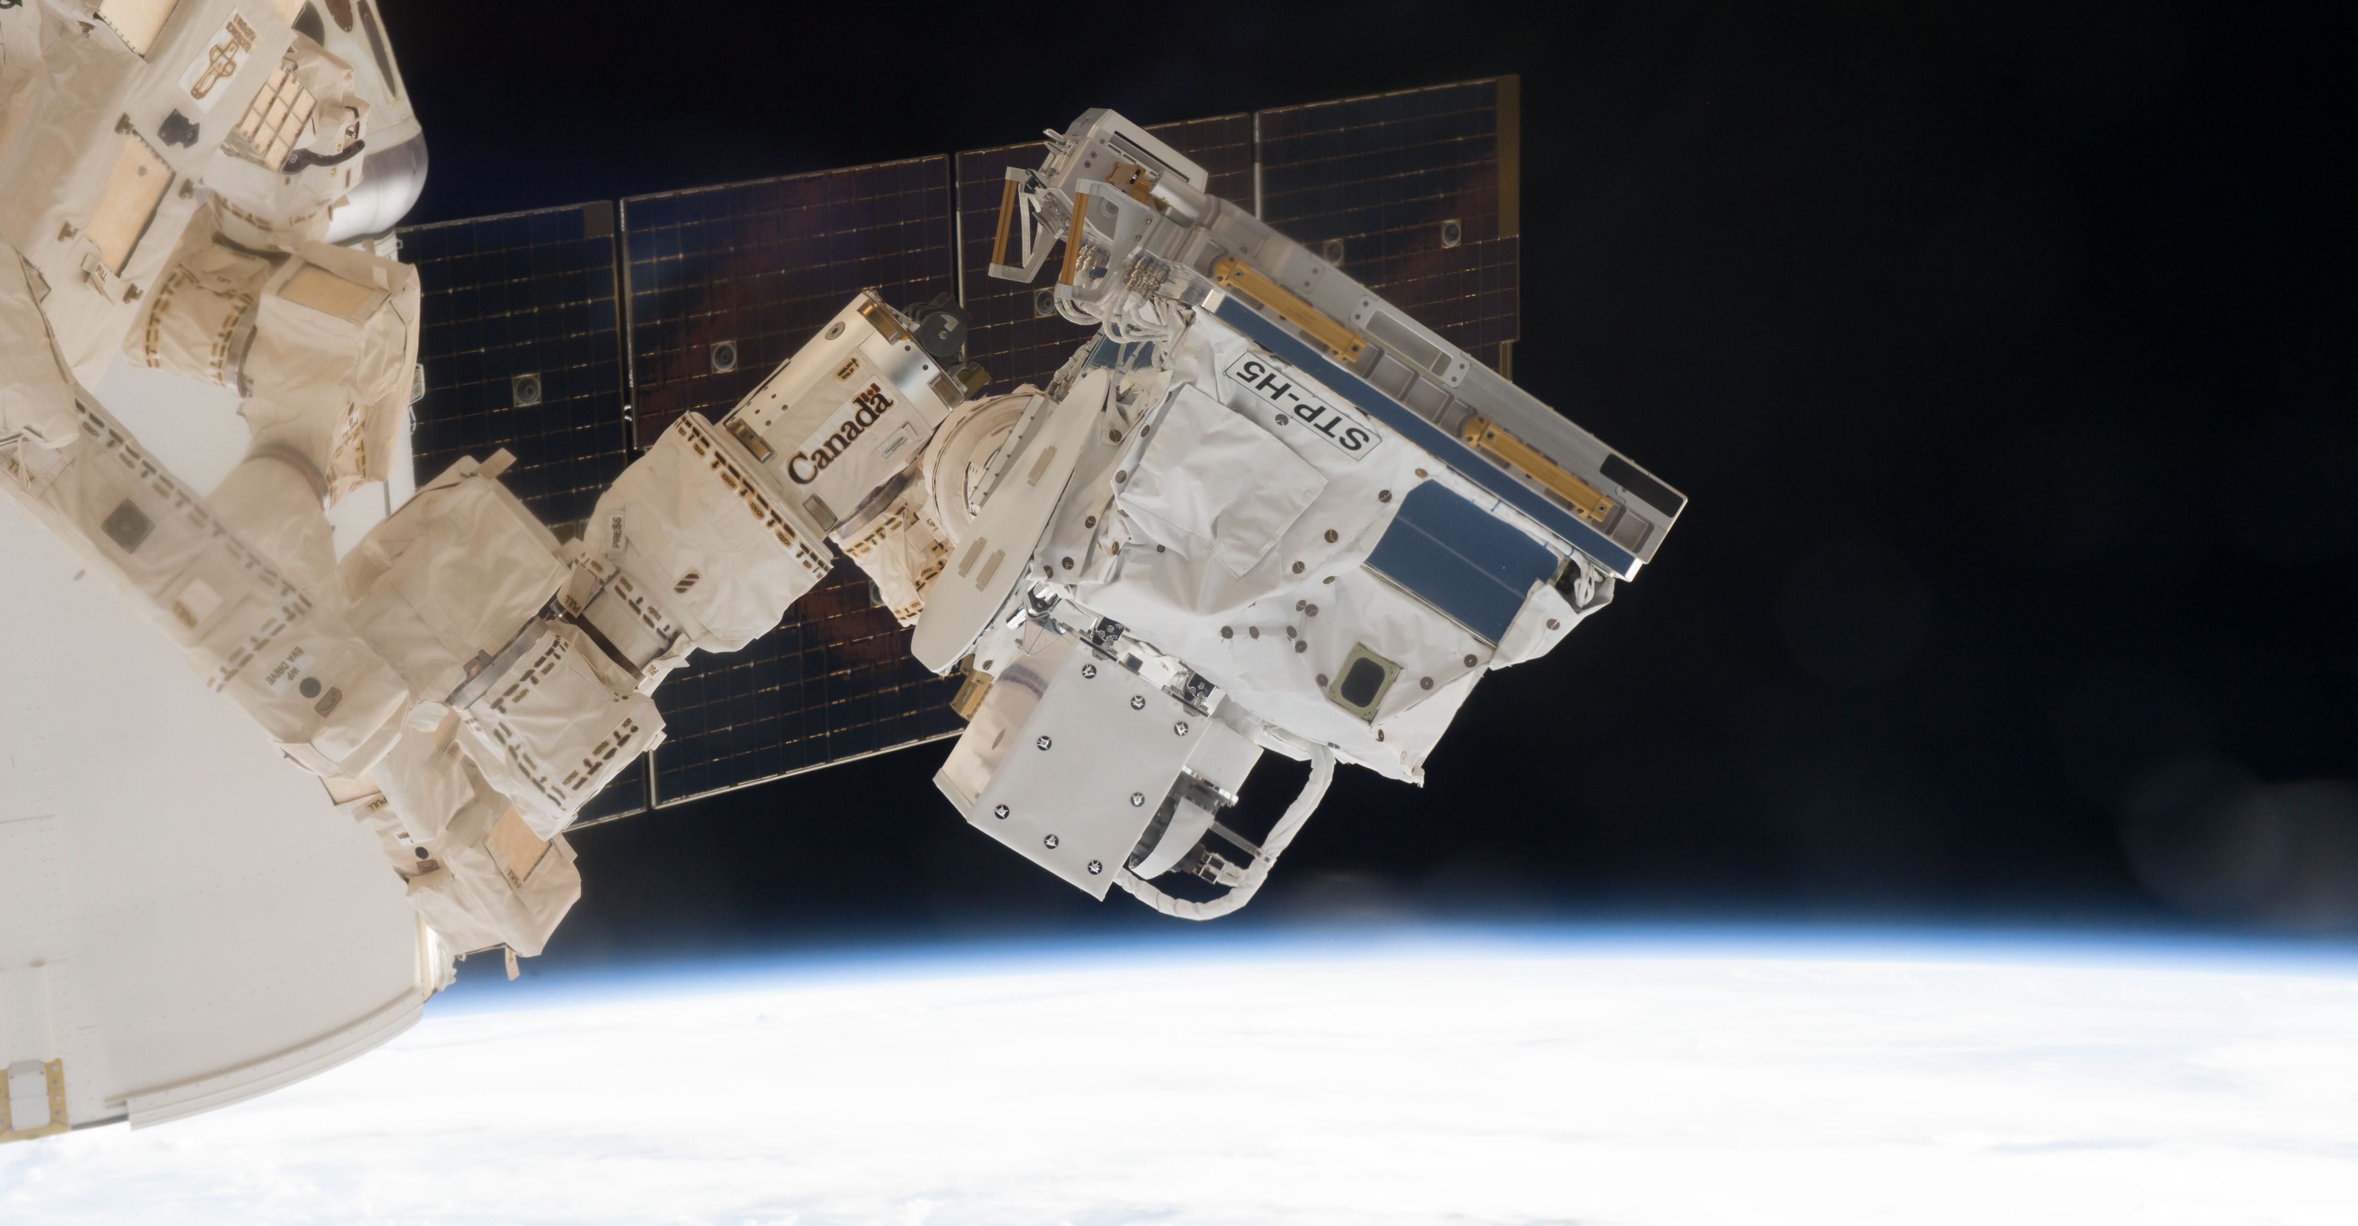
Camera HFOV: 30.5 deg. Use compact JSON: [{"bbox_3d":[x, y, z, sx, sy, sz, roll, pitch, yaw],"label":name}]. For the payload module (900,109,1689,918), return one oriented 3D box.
[{"bbox_3d":[0.026,-0.099,7.960,1.130,1.170,1.150,32,0,-14],"label":"payload module"}]

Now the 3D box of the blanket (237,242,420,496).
[{"bbox_3d":[-1.669,-0.480,8.500,0.340,0.500,0.360,7,0,0],"label":"blanket"}]

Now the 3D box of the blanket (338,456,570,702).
[{"bbox_3d":[-1.364,-0.071,8.150,0.350,0.320,0.350,-38,0,0],"label":"blanket"}]

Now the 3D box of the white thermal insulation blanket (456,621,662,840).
[{"bbox_3d":[-1.162,0.219,8.100,0.300,0.310,0.320,-38,0,0],"label":"white thermal insulation blanket"}]

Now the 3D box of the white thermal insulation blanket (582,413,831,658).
[{"bbox_3d":[-0.872,-0.138,8.000,0.330,0.385,0.380,-44,0,0],"label":"white thermal insulation blanket"}]

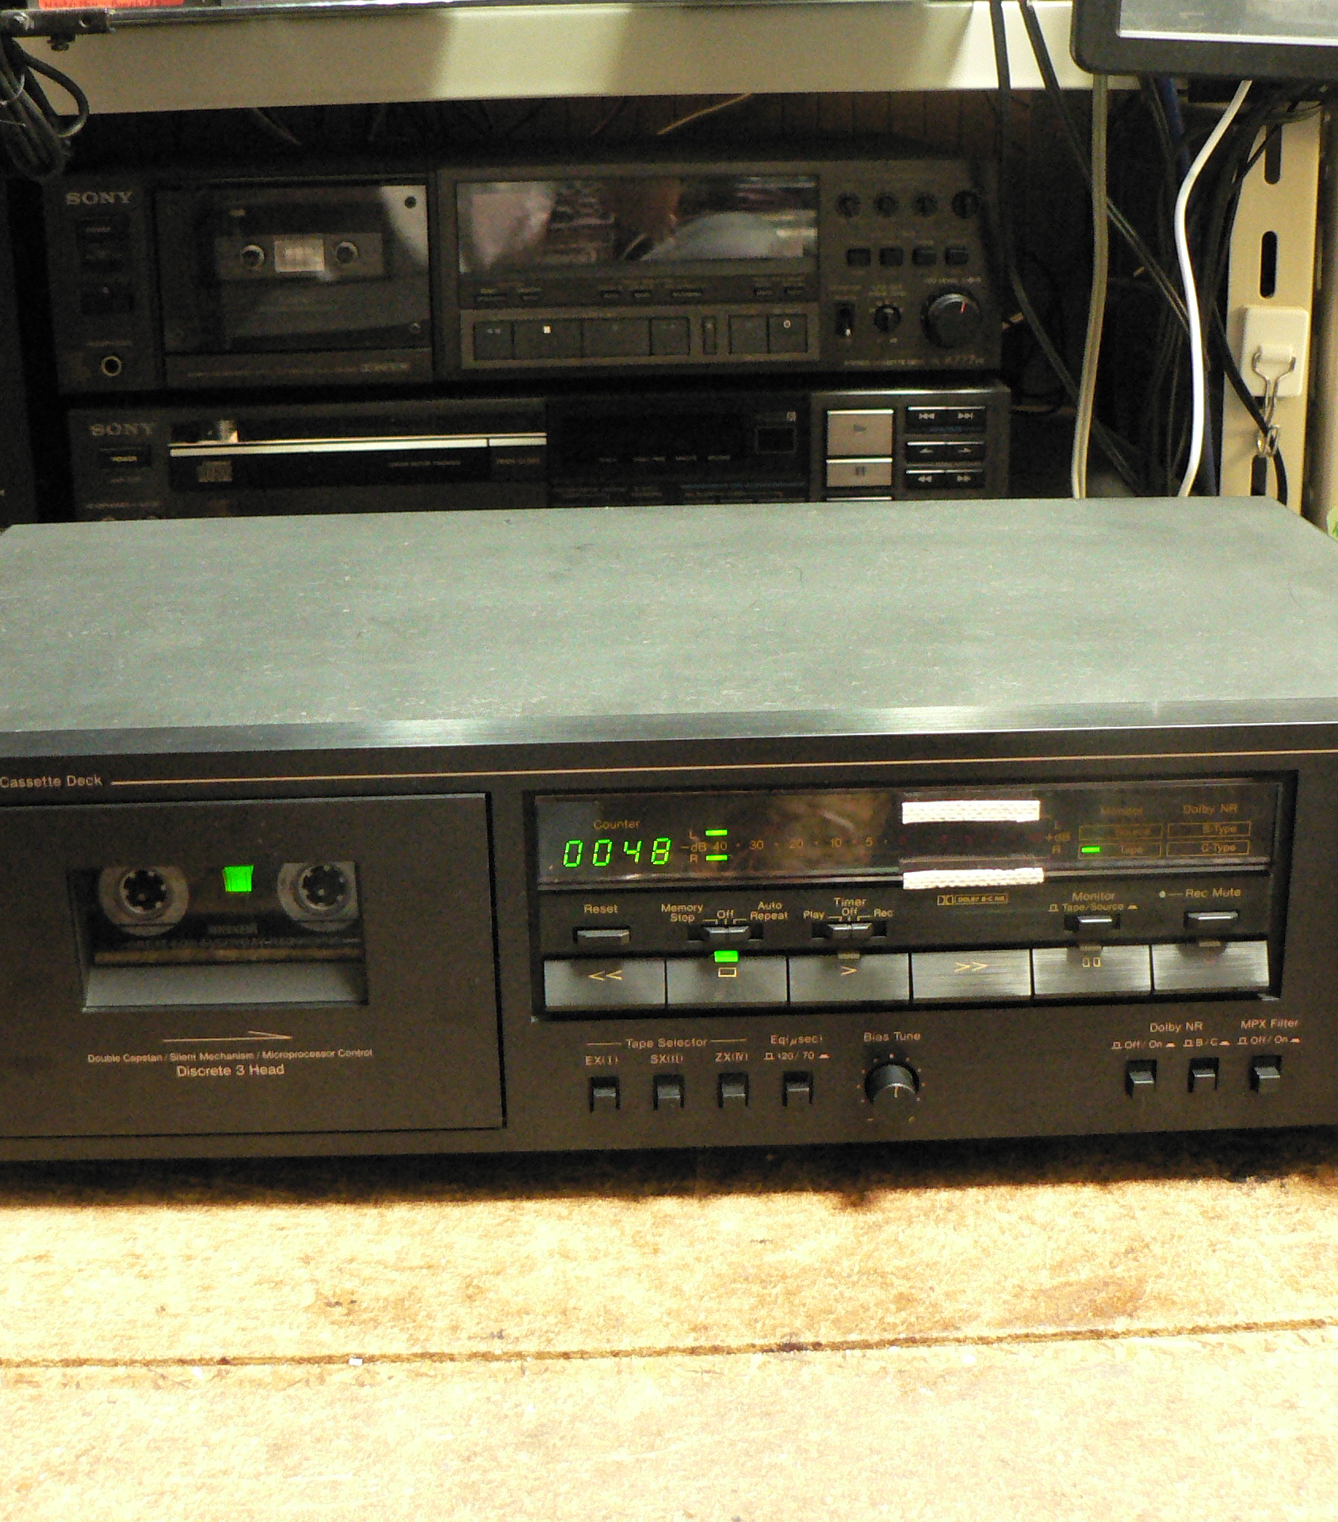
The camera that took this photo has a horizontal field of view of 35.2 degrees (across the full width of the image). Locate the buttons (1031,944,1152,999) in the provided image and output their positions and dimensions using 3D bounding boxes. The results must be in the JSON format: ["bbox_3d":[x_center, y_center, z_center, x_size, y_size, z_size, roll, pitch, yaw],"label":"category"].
[{"bbox_3d":[0.100,0.049,0.502,0.029,0.012,0.007,-1,19,-2],"label":"buttons"}]

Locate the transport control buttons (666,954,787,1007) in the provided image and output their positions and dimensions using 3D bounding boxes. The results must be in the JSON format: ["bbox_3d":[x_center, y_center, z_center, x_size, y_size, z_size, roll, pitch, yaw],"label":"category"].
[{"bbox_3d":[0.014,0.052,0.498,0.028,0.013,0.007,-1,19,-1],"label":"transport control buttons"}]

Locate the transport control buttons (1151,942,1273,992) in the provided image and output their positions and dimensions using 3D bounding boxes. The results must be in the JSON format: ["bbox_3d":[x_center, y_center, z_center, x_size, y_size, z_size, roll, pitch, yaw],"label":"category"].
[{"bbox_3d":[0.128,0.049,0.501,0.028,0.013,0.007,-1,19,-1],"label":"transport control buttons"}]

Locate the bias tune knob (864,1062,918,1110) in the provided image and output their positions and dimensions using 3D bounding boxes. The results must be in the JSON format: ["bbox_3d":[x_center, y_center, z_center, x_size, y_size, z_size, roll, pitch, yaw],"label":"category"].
[{"bbox_3d":[0.054,0.080,0.502,0.012,0.012,0.010,-1,19,-1],"label":"bias tune knob"}]

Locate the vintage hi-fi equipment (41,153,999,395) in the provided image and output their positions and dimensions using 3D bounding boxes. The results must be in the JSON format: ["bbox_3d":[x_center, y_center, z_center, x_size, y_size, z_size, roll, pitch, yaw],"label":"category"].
[{"bbox_3d":[-0.072,-0.271,1.122,0.430,0.104,0.350,-2,19,-3],"label":"vintage hi-fi equipment"}]

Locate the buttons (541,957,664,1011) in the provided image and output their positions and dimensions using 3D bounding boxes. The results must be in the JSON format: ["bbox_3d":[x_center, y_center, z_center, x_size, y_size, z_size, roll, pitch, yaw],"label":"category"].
[{"bbox_3d":[-0.015,0.052,0.498,0.028,0.012,0.007,-1,19,-2],"label":"buttons"}]

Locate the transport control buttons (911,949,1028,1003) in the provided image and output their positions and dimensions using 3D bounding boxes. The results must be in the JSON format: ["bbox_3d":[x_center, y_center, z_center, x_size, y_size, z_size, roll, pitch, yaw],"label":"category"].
[{"bbox_3d":[0.071,0.050,0.501,0.029,0.012,0.007,-1,19,-2],"label":"transport control buttons"}]

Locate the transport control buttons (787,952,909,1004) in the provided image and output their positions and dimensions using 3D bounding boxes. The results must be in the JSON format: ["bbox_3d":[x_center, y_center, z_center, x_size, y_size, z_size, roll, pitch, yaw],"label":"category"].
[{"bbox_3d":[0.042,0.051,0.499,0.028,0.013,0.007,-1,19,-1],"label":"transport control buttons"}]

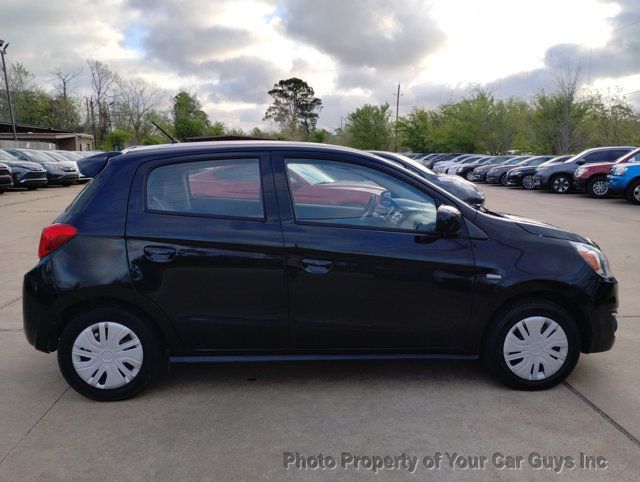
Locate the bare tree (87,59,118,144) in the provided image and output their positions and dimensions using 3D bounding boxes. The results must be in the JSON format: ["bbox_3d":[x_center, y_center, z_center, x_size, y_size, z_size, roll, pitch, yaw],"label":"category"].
[{"bbox_3d":[-27.363,-16.308,66.241,4.197,13.430,4.197,0,9,0],"label":"bare tree"}]

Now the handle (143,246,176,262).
[{"bbox_3d":[-0.857,0.072,2.785,0.173,0.090,0.050,0,9,-3],"label":"handle"}]

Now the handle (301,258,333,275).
[{"bbox_3d":[-0.014,0.140,2.846,0.170,0.090,0.050,0,9,-3],"label":"handle"}]

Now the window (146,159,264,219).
[{"bbox_3d":[-0.627,-0.290,2.857,0.646,0.356,0.040,0,-13,-3],"label":"window"}]

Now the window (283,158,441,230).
[{"bbox_3d":[0.233,-0.258,2.900,0.861,0.439,0.040,0,-13,-3],"label":"window"}]

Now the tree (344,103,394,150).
[{"bbox_3d":[5.546,-11.908,58.852,5.786,7.404,5.786,0,9,0],"label":"tree"}]

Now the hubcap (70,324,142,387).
[{"bbox_3d":[-1.181,0.639,2.908,0.391,0.391,0.055,0,9,-3],"label":"hubcap"}]

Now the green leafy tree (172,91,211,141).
[{"bbox_3d":[-15.605,-13.700,63.626,4.764,9.225,4.764,0,9,0],"label":"green leafy tree"}]

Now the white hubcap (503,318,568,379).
[{"bbox_3d":[1.265,0.627,3.053,0.391,0.391,0.055,0,9,-3],"label":"white hubcap"}]

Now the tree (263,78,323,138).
[{"bbox_3d":[-4.961,-22.468,97.659,11.186,15.693,11.186,0,9,0],"label":"tree"}]

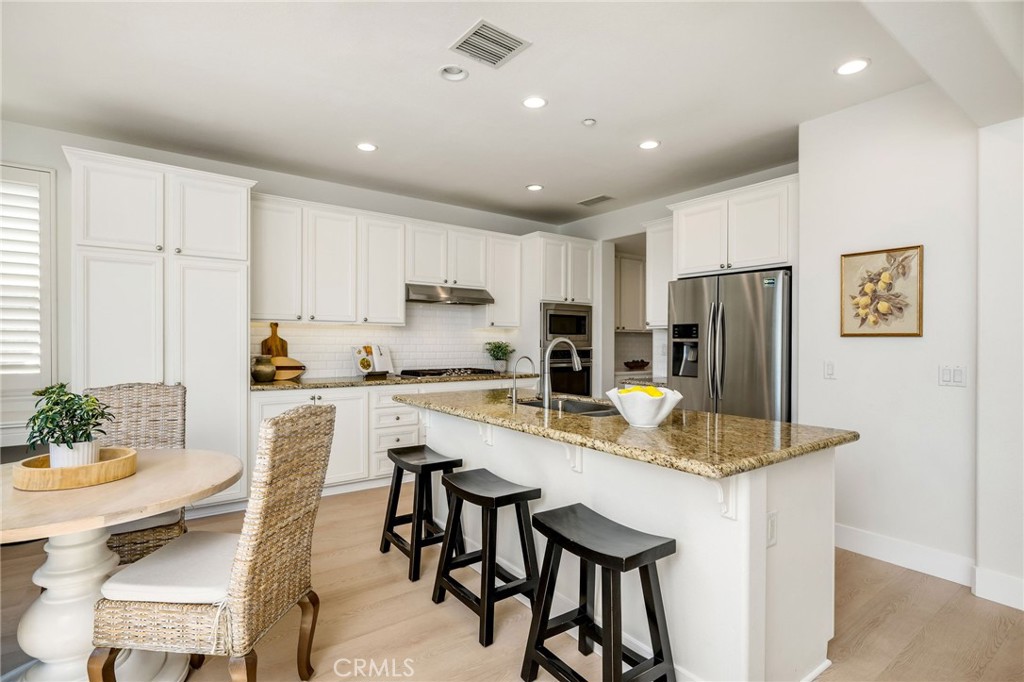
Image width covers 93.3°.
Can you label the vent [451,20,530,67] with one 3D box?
[{"bbox_3d":[-0.103,-1.441,2.385,0.290,0.025,0.284,0,0,-36],"label":"vent"}]

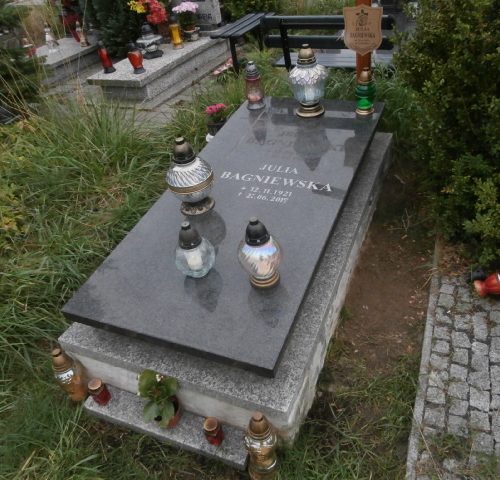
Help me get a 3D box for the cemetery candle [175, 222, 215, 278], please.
[{"bbox_3d":[-0.212,0.029,1.677,0.148,0.239,0.148,-9,41,0],"label":"cemetery candle"}]

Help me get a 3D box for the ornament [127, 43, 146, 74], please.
[{"bbox_3d":[-0.999,-1.599,3.889,0.146,0.250,0.146,10,44,22],"label":"ornament"}]

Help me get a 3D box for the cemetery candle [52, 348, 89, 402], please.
[{"bbox_3d":[-0.673,0.494,1.633,0.095,0.255,0.095,-8,38,0],"label":"cemetery candle"}]

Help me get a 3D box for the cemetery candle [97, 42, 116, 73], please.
[{"bbox_3d":[-1.373,-1.747,4.227,0.100,0.261,0.100,-8,38,0],"label":"cemetery candle"}]

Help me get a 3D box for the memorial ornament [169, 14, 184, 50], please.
[{"bbox_3d":[-0.772,-2.175,4.637,0.105,0.302,0.105,-8,38,0],"label":"memorial ornament"}]

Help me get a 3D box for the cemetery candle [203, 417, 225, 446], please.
[{"bbox_3d":[-0.115,0.614,1.418,0.062,0.094,0.062,-6,40,5],"label":"cemetery candle"}]

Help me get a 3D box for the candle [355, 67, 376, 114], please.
[{"bbox_3d":[0.613,-0.788,2.347,0.107,0.232,0.107,10,44,22],"label":"candle"}]

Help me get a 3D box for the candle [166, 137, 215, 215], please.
[{"bbox_3d":[-0.250,-0.272,1.844,0.205,0.329,0.205,10,44,22],"label":"candle"}]

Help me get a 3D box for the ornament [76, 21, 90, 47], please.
[{"bbox_3d":[-1.820,-2.231,4.801,0.094,0.249,0.094,10,44,22],"label":"ornament"}]

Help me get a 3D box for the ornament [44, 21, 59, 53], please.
[{"bbox_3d":[-2.434,-2.429,5.332,0.115,0.291,0.115,-8,38,0],"label":"ornament"}]

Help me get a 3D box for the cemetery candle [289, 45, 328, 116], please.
[{"bbox_3d":[0.320,-0.863,2.394,0.207,0.362,0.207,10,44,22],"label":"cemetery candle"}]

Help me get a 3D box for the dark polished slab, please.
[{"bbox_3d":[0.045,-0.238,2.034,0.800,0.045,1.780,10,44,22],"label":"dark polished slab"}]

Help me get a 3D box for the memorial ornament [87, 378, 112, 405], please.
[{"bbox_3d":[-0.535,0.544,1.584,0.062,0.098,0.062,-6,40,5],"label":"memorial ornament"}]

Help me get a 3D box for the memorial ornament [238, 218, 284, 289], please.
[{"bbox_3d":[0.041,0.039,1.582,0.155,0.287,0.155,-9,41,0],"label":"memorial ornament"}]

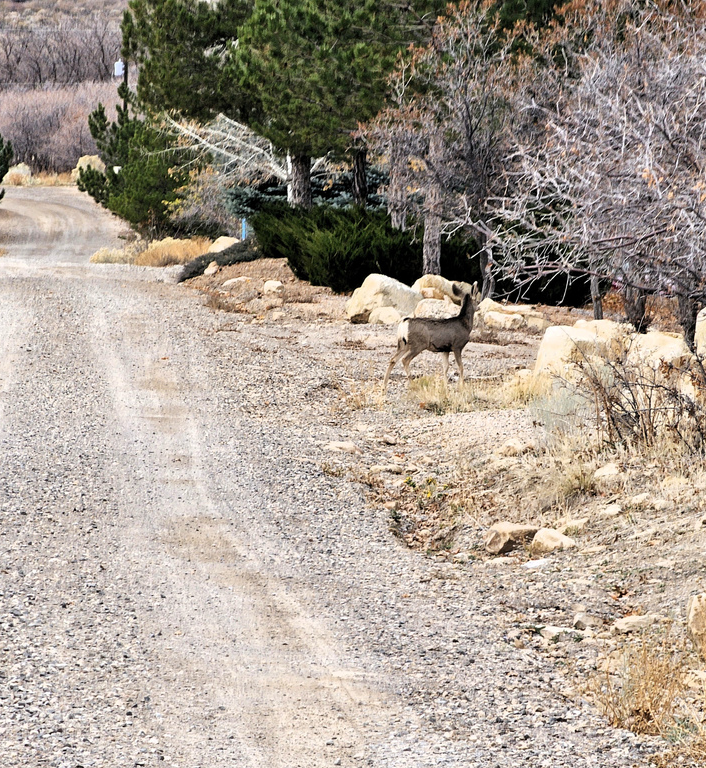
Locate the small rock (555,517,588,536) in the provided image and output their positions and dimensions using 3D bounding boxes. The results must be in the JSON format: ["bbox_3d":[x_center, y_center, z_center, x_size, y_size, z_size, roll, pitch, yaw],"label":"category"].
[{"bbox_3d":[1.220,0.796,38.000,0.179,0.112,0.143,0,1,0],"label":"small rock"}]

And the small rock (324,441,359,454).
[{"bbox_3d":[-0.095,0.523,56.000,0.296,0.110,0.230,0,1,0],"label":"small rock"}]

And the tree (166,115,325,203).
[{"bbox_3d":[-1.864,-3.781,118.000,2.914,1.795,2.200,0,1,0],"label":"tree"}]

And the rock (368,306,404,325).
[{"bbox_3d":[0.509,-1.072,106.500,0.564,0.282,0.451,0,1,0],"label":"rock"}]

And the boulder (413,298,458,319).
[{"bbox_3d":[1.074,-0.940,87.000,0.601,0.300,0.450,0,1,0],"label":"boulder"}]

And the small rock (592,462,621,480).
[{"bbox_3d":[1.777,0.611,47.500,0.195,0.121,0.170,0,1,0],"label":"small rock"}]

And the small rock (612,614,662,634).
[{"bbox_3d":[1.479,1.255,35.500,0.261,0.097,0.200,0,1,0],"label":"small rock"}]

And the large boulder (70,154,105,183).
[{"bbox_3d":[-8.924,-7.285,230.000,1.183,0.940,1.100,0,1,0],"label":"large boulder"}]

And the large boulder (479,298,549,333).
[{"bbox_3d":[2.029,-0.872,86.000,0.910,0.407,0.600,0,1,0],"label":"large boulder"}]

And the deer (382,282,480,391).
[{"bbox_3d":[0.854,-0.524,75.000,1.120,1.191,0.300,-1,2,-32],"label":"deer"}]

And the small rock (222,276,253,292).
[{"bbox_3d":[-1.816,-1.573,107.000,0.503,0.231,0.380,0,1,0],"label":"small rock"}]

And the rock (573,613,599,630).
[{"bbox_3d":[1.012,1.030,29.500,0.113,0.078,0.096,0,1,0],"label":"rock"}]

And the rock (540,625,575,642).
[{"bbox_3d":[0.866,1.056,28.800,0.152,0.076,0.114,0,1,0],"label":"rock"}]

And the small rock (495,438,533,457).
[{"bbox_3d":[1.211,0.476,51.000,0.285,0.135,0.228,0,1,0],"label":"small rock"}]

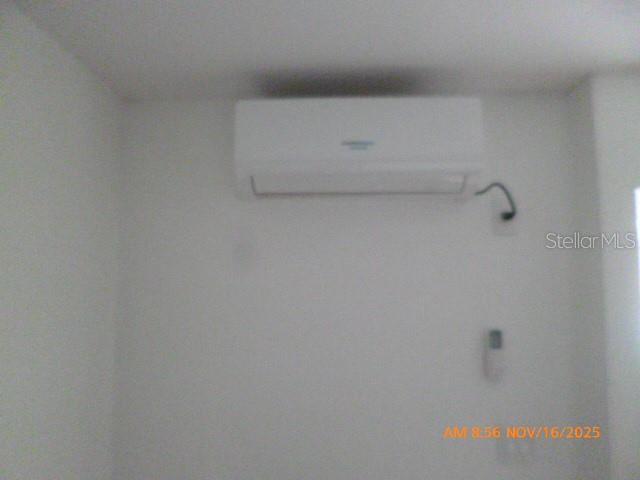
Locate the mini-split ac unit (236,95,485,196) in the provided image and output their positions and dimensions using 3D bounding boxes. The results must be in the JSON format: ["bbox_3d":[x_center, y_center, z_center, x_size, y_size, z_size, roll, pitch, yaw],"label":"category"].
[{"bbox_3d":[0.123,-0.295,1.476,0.770,0.292,0.200,0,-4,1],"label":"mini-split ac unit"}]

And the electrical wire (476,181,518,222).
[{"bbox_3d":[0.601,-0.131,1.517,0.143,0.130,0.070,0,-4,1],"label":"electrical wire"}]

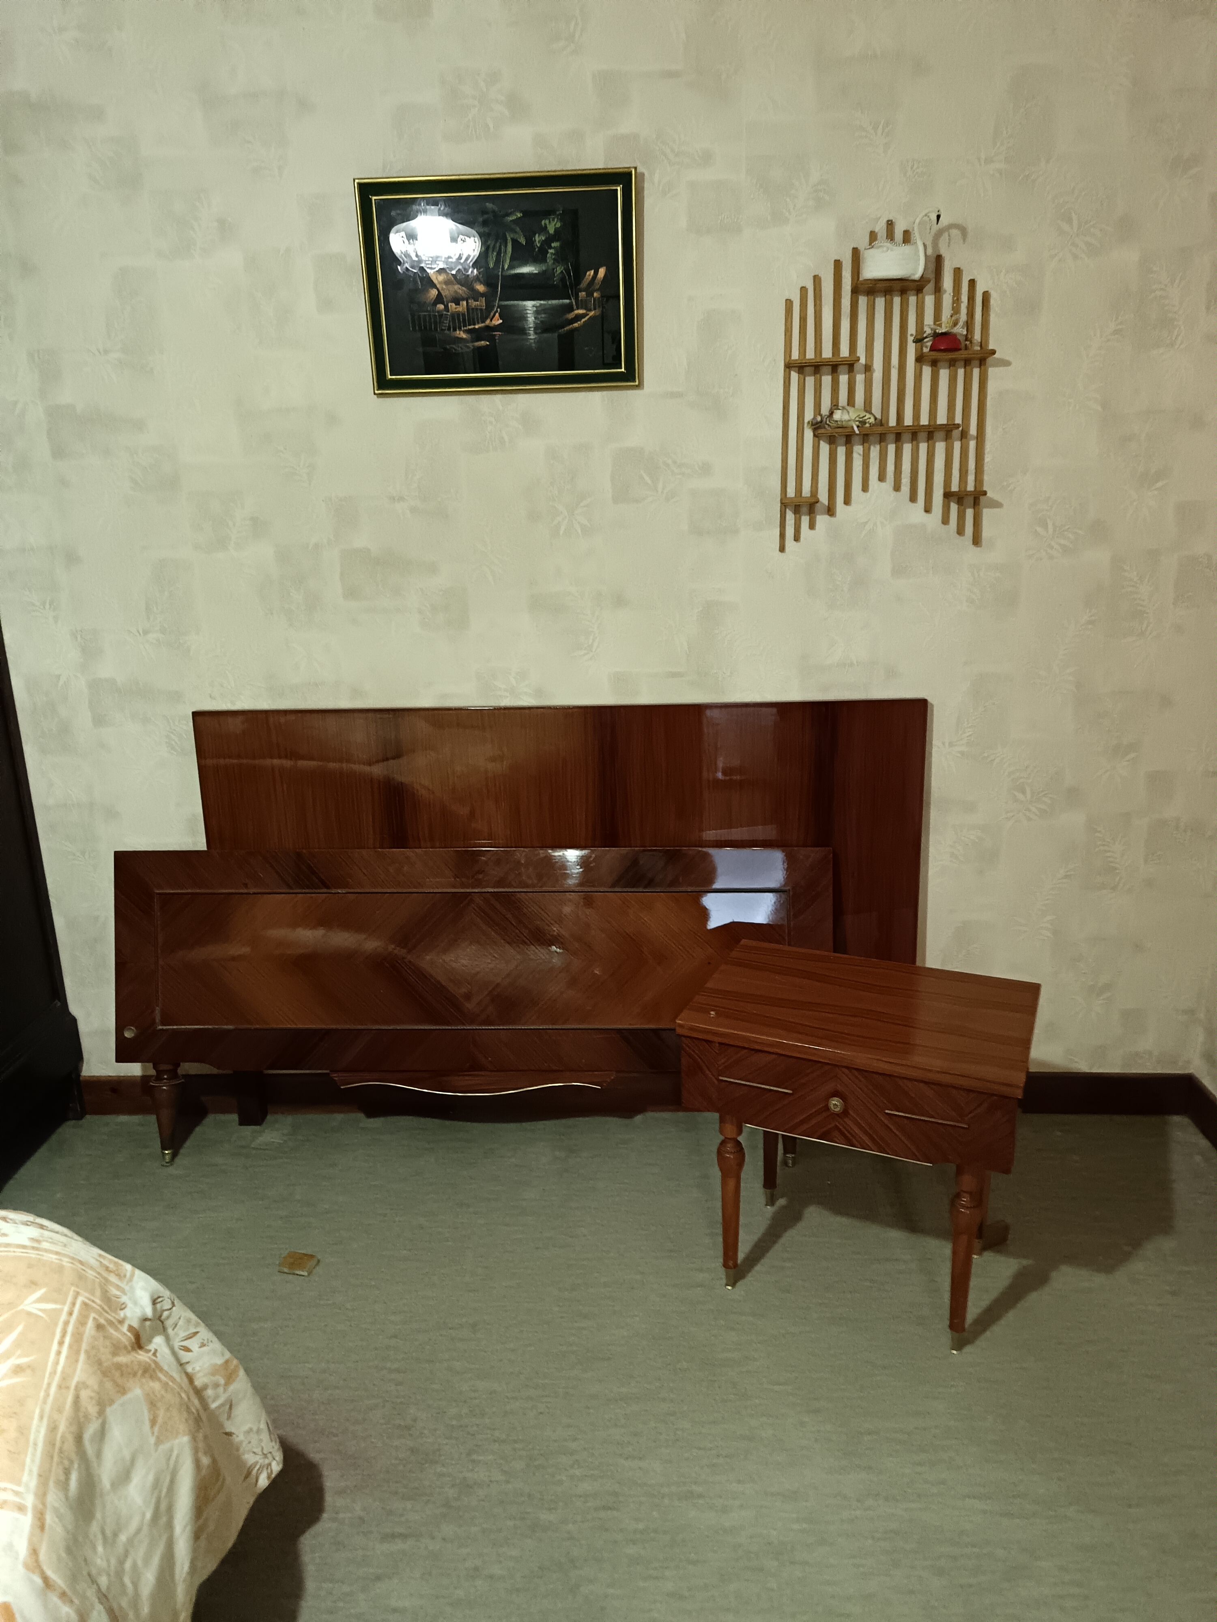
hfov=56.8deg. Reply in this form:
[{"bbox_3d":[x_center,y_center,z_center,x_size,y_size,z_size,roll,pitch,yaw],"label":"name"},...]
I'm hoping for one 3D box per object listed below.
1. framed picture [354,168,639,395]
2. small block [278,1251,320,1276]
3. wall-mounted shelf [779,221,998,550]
[{"bbox_3d":[-0.191,-0.942,2.014,0.487,0.351,0.024,-1,21,2],"label":"framed picture"},{"bbox_3d":[-0.582,0.854,2.118,0.058,0.013,0.043,2,18,13],"label":"small block"},{"bbox_3d":[0.502,-0.757,2.024,0.368,0.561,0.072,-1,16,2],"label":"wall-mounted shelf"}]

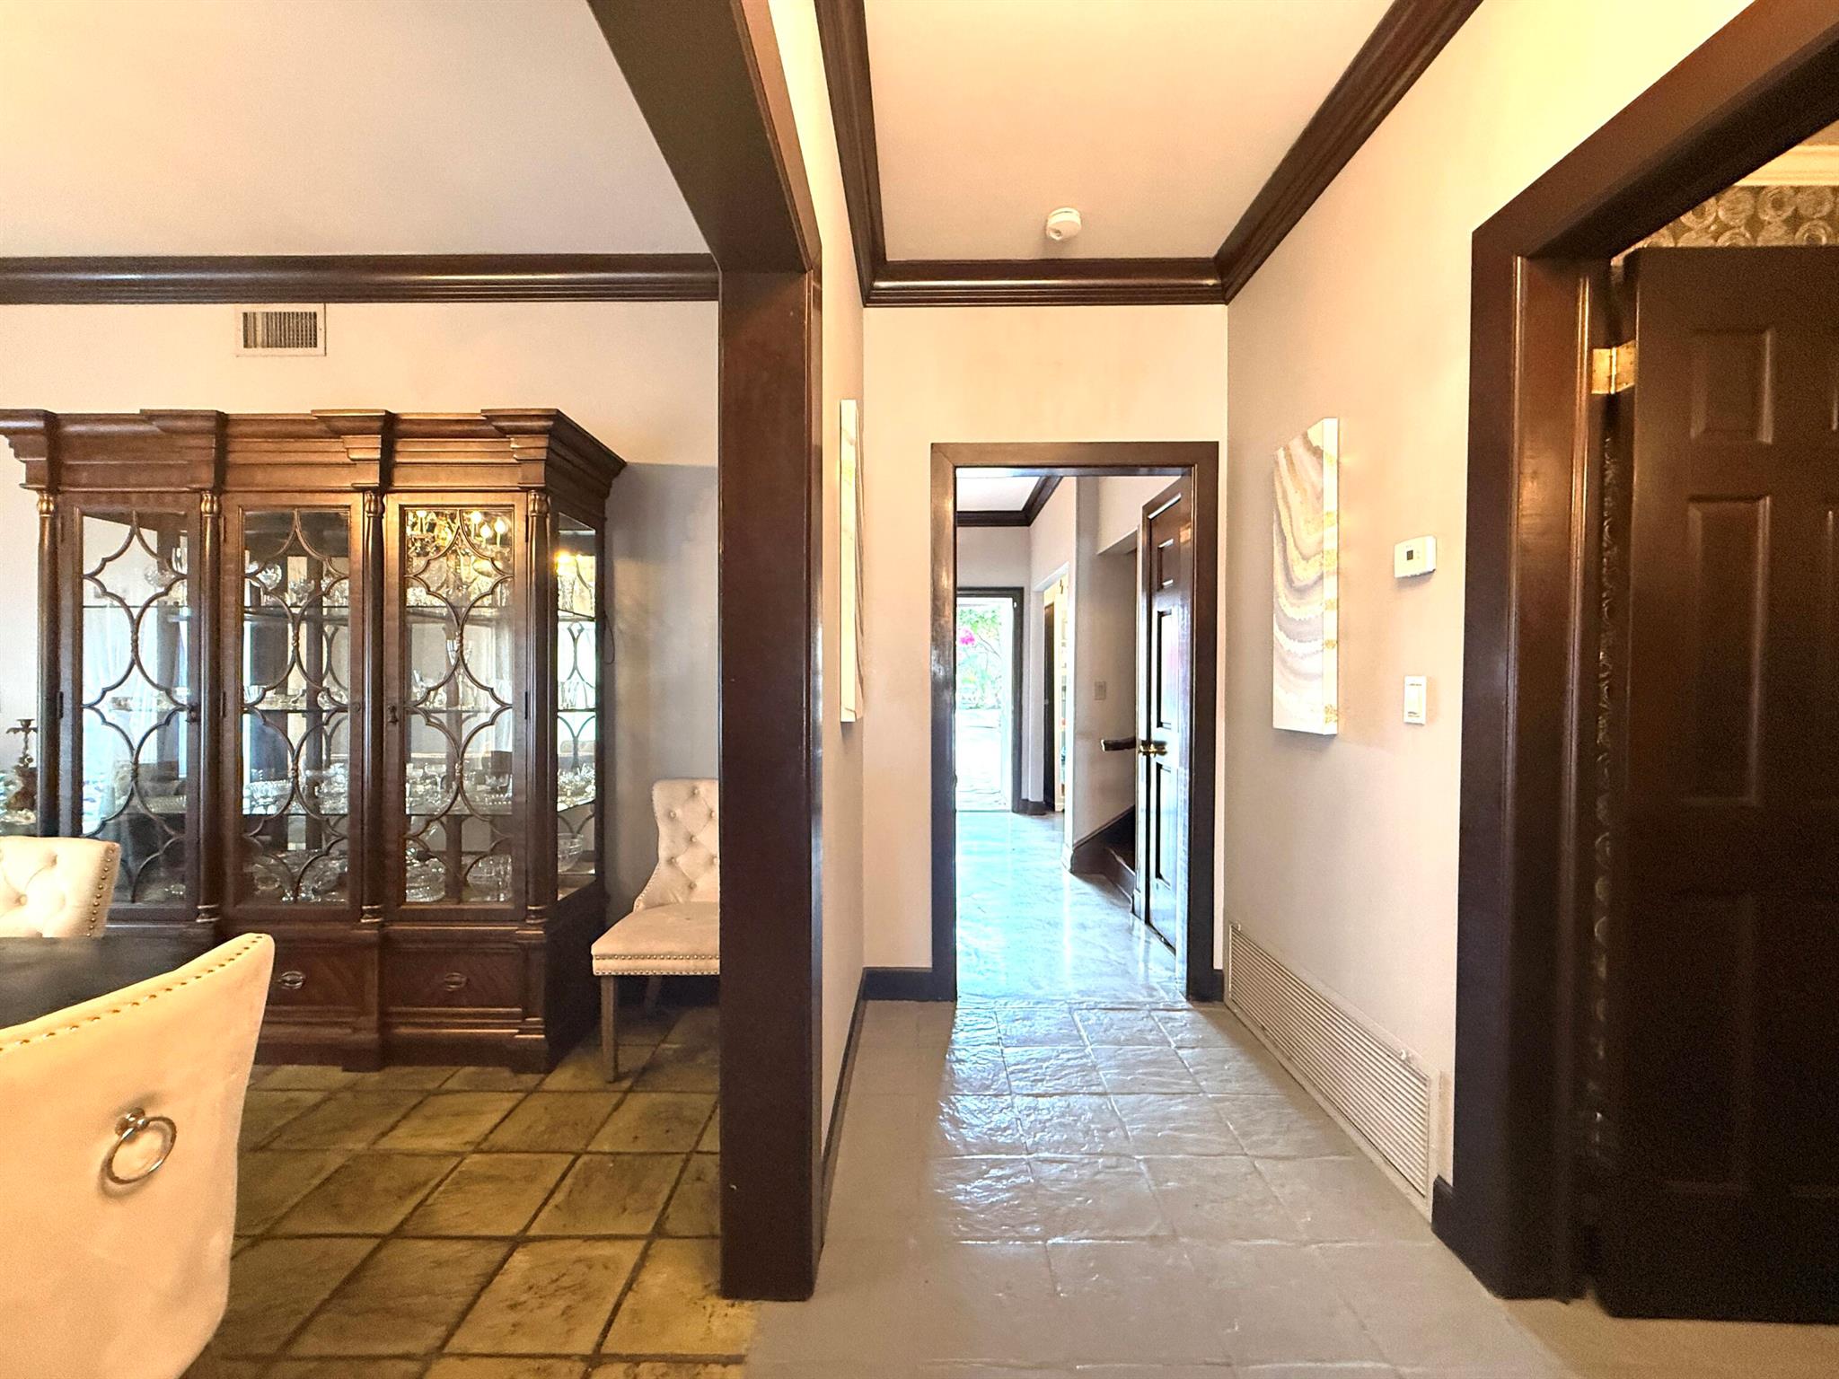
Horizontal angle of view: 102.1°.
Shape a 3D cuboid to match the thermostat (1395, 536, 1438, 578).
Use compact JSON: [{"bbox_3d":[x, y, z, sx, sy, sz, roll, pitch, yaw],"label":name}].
[{"bbox_3d":[1.172,-0.313,1.758,0.026,0.080,0.114,0,1,0],"label":"thermostat"}]

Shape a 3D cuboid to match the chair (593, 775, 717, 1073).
[{"bbox_3d":[-0.755,0.777,2.559,0.490,0.875,0.560,0,1,0],"label":"chair"}]

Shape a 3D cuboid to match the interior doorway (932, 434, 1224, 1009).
[{"bbox_3d":[0.596,0.126,2.930,1.107,2.165,0.150,0,1,0],"label":"interior doorway"}]

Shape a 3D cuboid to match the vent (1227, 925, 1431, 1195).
[{"bbox_3d":[1.177,1.029,2.301,0.020,0.310,1.135,0,1,0],"label":"vent"}]

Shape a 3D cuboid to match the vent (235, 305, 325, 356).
[{"bbox_3d":[-2.404,-1.355,2.803,0.344,0.195,0.020,0,1,0],"label":"vent"}]

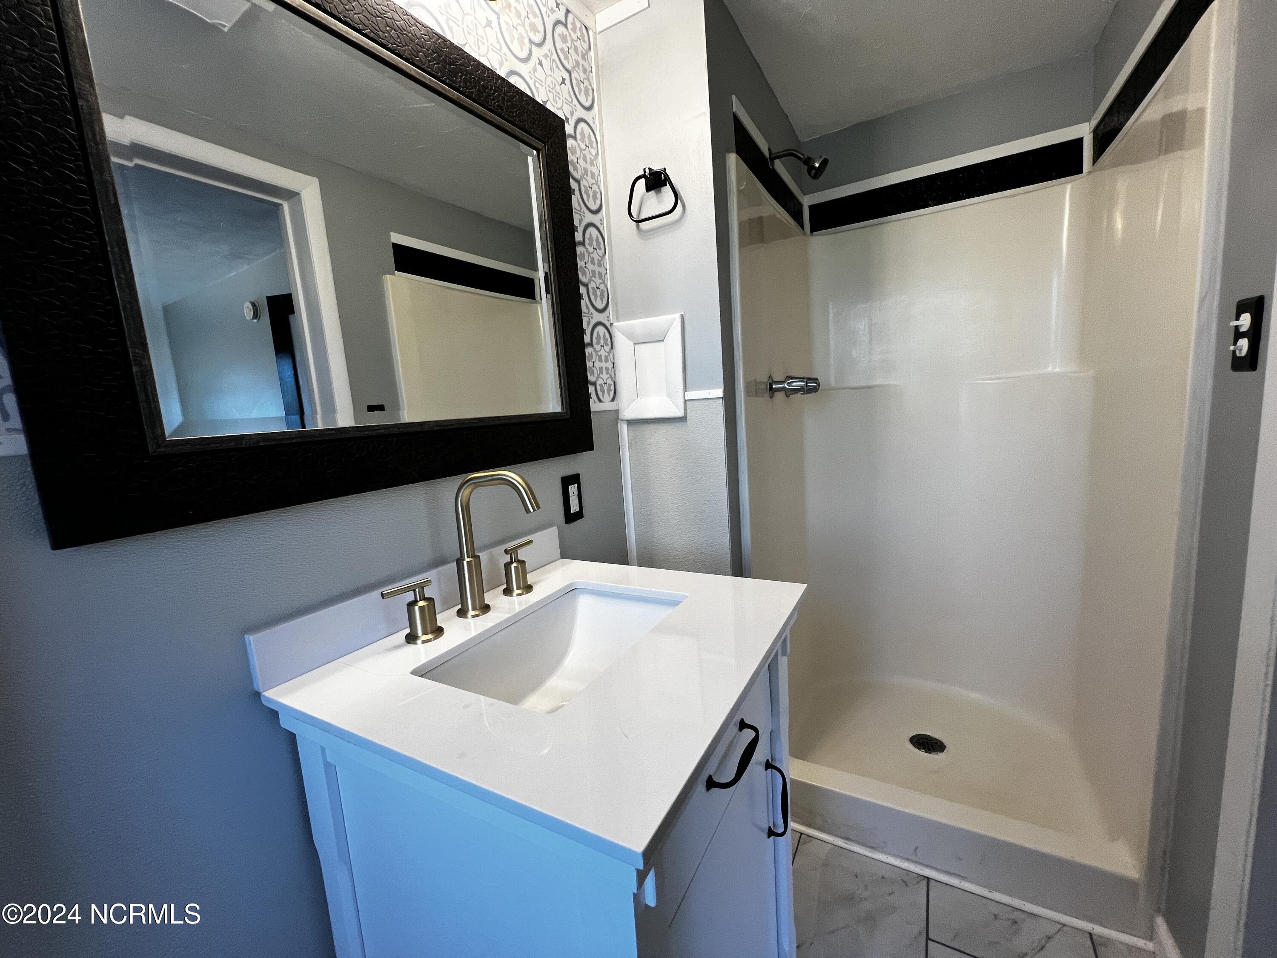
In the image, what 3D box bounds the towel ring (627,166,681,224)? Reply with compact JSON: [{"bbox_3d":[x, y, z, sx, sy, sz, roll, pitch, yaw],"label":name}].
[{"bbox_3d":[0.040,-0.716,1.204,0.142,0.125,0.060,0,8,30],"label":"towel ring"}]

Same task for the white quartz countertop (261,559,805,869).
[{"bbox_3d":[-0.090,0.241,0.741,0.556,0.015,0.598,0,8,30],"label":"white quartz countertop"}]

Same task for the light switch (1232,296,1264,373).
[{"bbox_3d":[0.997,-0.236,0.794,0.016,0.117,0.073,0,8,30],"label":"light switch"}]

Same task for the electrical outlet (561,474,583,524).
[{"bbox_3d":[-0.162,0.049,1.204,0.009,0.116,0.073,0,8,30],"label":"electrical outlet"}]

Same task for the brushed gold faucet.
[{"bbox_3d":[-0.244,0.110,0.820,0.177,0.247,0.057,-2,8,18],"label":"brushed gold faucet"}]

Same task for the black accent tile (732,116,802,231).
[{"bbox_3d":[0.426,-0.922,1.502,0.010,0.095,0.702,0,9,32],"label":"black accent tile"}]

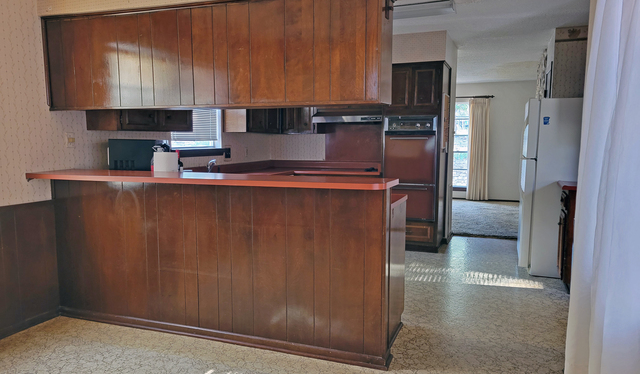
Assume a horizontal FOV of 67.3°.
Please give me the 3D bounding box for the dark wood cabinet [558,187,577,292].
[{"bbox_3d":[2.357,0.425,4.072,0.610,0.905,0.460,2,7,20],"label":"dark wood cabinet"}]

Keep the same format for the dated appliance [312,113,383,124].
[{"bbox_3d":[0.429,-0.863,6.009,0.910,0.135,0.460,2,7,20],"label":"dated appliance"}]

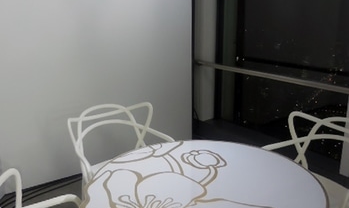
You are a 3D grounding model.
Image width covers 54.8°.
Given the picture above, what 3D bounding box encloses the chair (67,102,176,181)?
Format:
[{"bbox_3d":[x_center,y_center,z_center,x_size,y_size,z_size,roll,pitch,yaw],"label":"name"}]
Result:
[{"bbox_3d":[-0.253,0.443,2.044,0.560,0.840,0.480,-12,18,-37],"label":"chair"}]

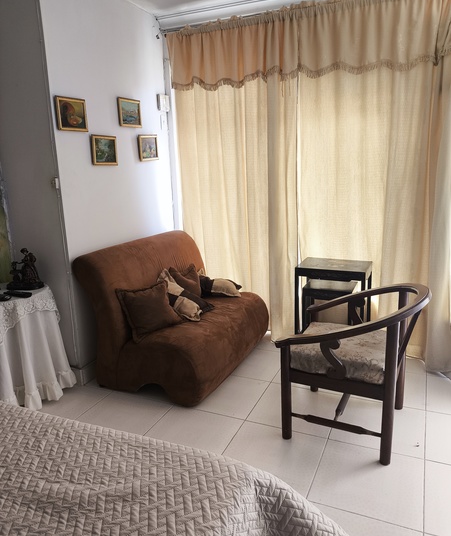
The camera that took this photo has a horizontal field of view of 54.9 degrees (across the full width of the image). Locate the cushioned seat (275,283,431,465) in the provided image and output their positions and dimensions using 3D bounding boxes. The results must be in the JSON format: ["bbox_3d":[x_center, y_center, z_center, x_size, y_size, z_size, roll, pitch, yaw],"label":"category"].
[{"bbox_3d":[0.669,0.464,2.270,0.682,0.783,0.614,5,15,26],"label":"cushioned seat"}]

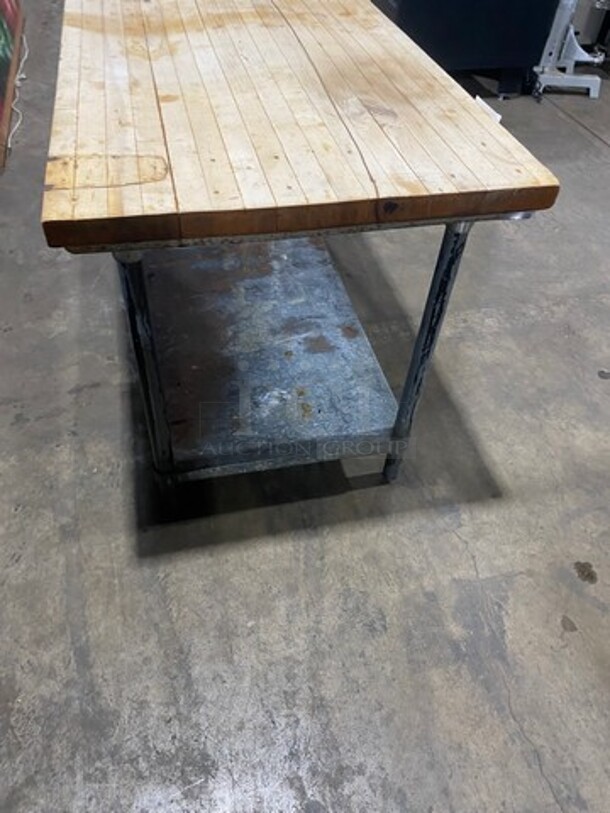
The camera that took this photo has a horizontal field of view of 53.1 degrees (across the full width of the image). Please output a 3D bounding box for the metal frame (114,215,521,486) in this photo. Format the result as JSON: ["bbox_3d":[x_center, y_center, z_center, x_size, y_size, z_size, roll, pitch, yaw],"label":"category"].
[{"bbox_3d":[-0.162,-0.507,1.676,0.710,0.827,1.400,-8,48,-11],"label":"metal frame"}]

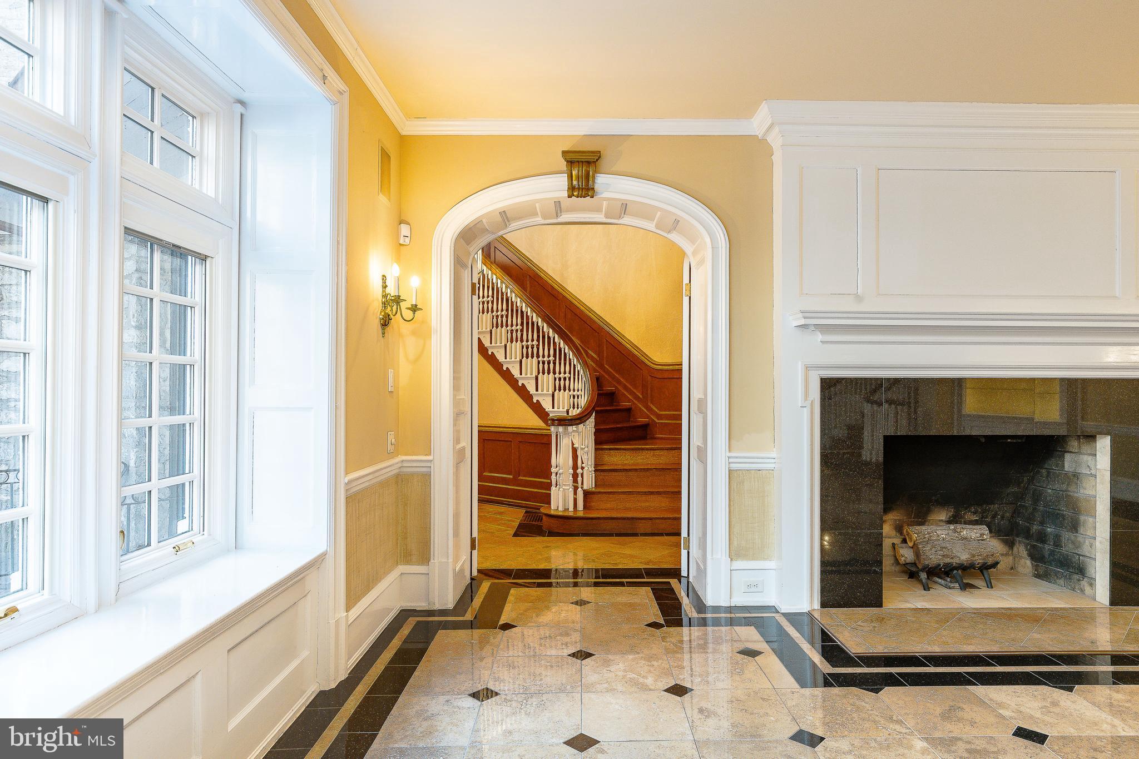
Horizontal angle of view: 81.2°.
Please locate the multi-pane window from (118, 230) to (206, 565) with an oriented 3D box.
[{"bbox_3d":[-1.455,0.065,2.360,0.060,1.080,0.540,0,-1,1],"label":"multi-pane window"}]

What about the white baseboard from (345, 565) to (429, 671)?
[{"bbox_3d":[-0.920,1.210,3.465,0.180,0.265,0.930,0,-1,1],"label":"white baseboard"}]

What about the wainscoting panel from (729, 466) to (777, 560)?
[{"bbox_3d":[1.039,0.768,3.762,0.265,0.530,0.020,0,-1,0],"label":"wainscoting panel"}]

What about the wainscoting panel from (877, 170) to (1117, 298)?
[{"bbox_3d":[2.345,-0.800,3.635,1.330,0.710,0.025,0,-1,0],"label":"wainscoting panel"}]

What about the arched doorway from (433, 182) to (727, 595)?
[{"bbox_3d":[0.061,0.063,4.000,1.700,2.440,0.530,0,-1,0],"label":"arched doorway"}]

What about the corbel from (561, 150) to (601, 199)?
[{"bbox_3d":[0.066,-1.130,3.700,0.215,0.255,0.130,0,-1,0],"label":"corbel"}]

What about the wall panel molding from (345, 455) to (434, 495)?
[{"bbox_3d":[-0.872,0.478,3.340,0.180,0.105,0.870,0,-1,1],"label":"wall panel molding"}]

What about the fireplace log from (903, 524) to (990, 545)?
[{"bbox_3d":[2.385,0.985,4.200,0.480,0.130,0.135,0,-1,0],"label":"fireplace log"}]

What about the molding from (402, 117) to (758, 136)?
[{"bbox_3d":[0.058,-1.417,3.735,2.020,0.085,0.065,0,-1,0],"label":"molding"}]

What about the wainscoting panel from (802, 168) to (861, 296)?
[{"bbox_3d":[1.423,-0.813,3.630,0.325,0.715,0.025,0,-1,0],"label":"wainscoting panel"}]

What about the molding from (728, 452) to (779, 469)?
[{"bbox_3d":[1.034,0.463,3.747,0.285,0.098,0.040,0,-1,0],"label":"molding"}]

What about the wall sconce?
[{"bbox_3d":[-0.877,-0.397,3.410,0.175,0.360,0.380,0,-1,1],"label":"wall sconce"}]

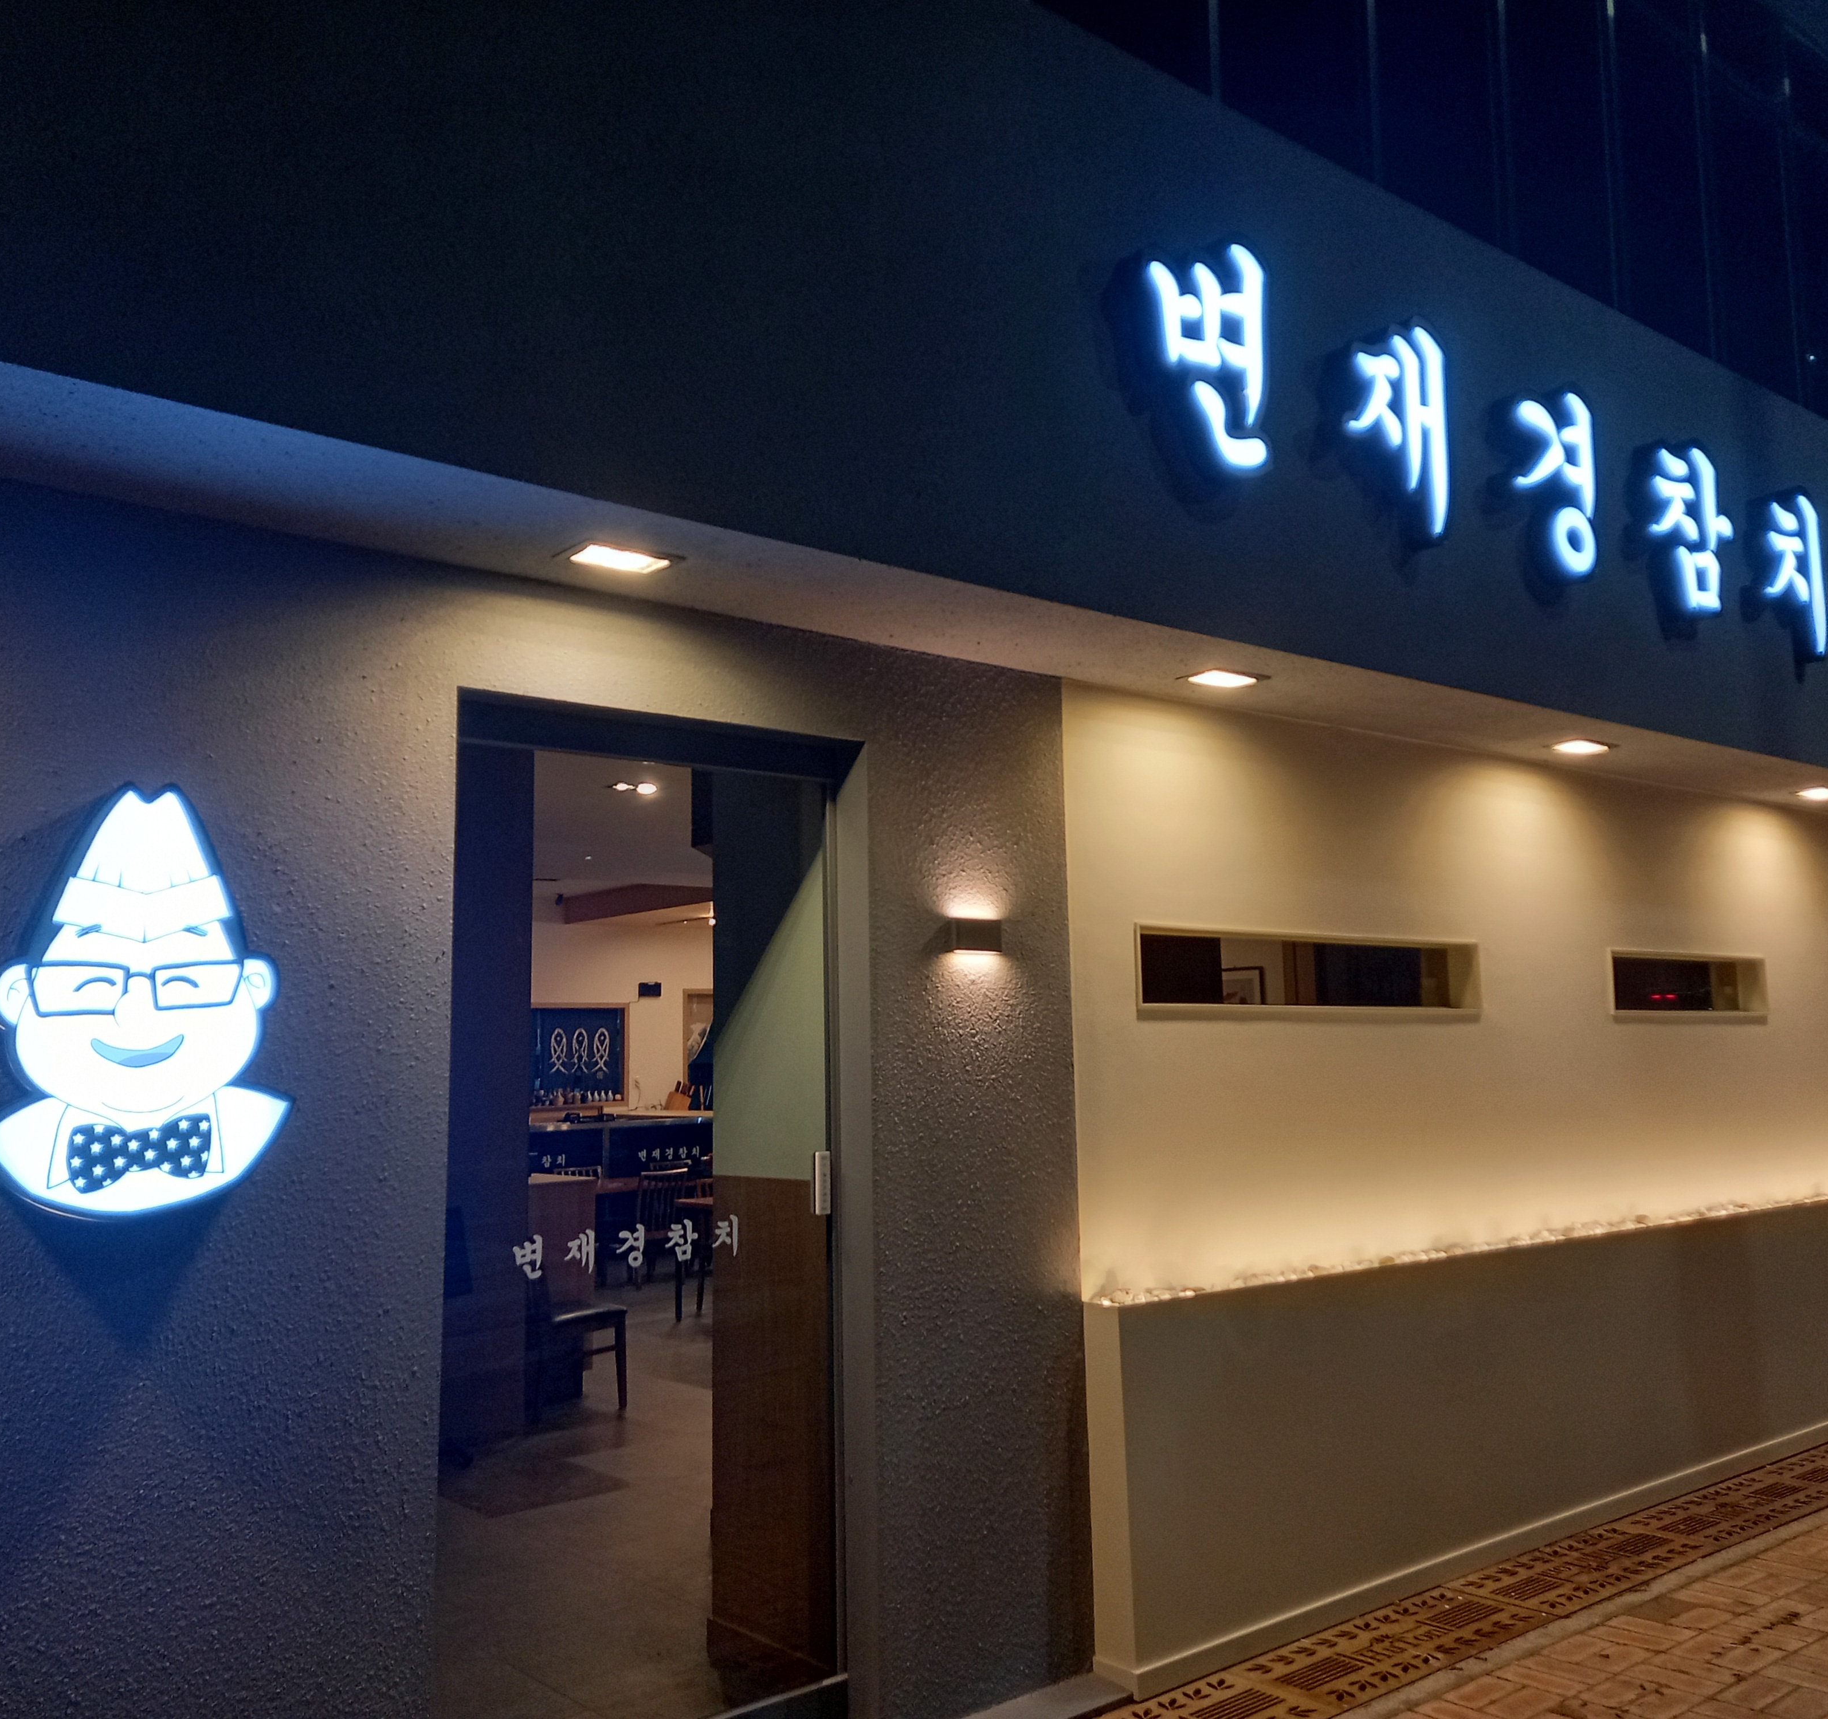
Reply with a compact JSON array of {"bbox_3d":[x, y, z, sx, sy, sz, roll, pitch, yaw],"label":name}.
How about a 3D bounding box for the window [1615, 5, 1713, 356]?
[{"bbox_3d":[2.628,-2.415,5.843,0.700,1.230,0.080,5,-8,-39],"label":"window"}]

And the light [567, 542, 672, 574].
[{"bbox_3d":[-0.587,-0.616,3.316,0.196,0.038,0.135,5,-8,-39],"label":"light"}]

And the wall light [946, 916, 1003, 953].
[{"bbox_3d":[0.152,0.190,4.092,0.150,0.085,0.070,5,-8,-39],"label":"wall light"}]

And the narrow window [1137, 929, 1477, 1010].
[{"bbox_3d":[1.210,0.354,5.050,1.635,0.245,0.130,5,-8,-39],"label":"narrow window"}]

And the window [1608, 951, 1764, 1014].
[{"bbox_3d":[2.993,0.493,6.484,1.210,0.240,0.130,5,-8,-39],"label":"window"}]

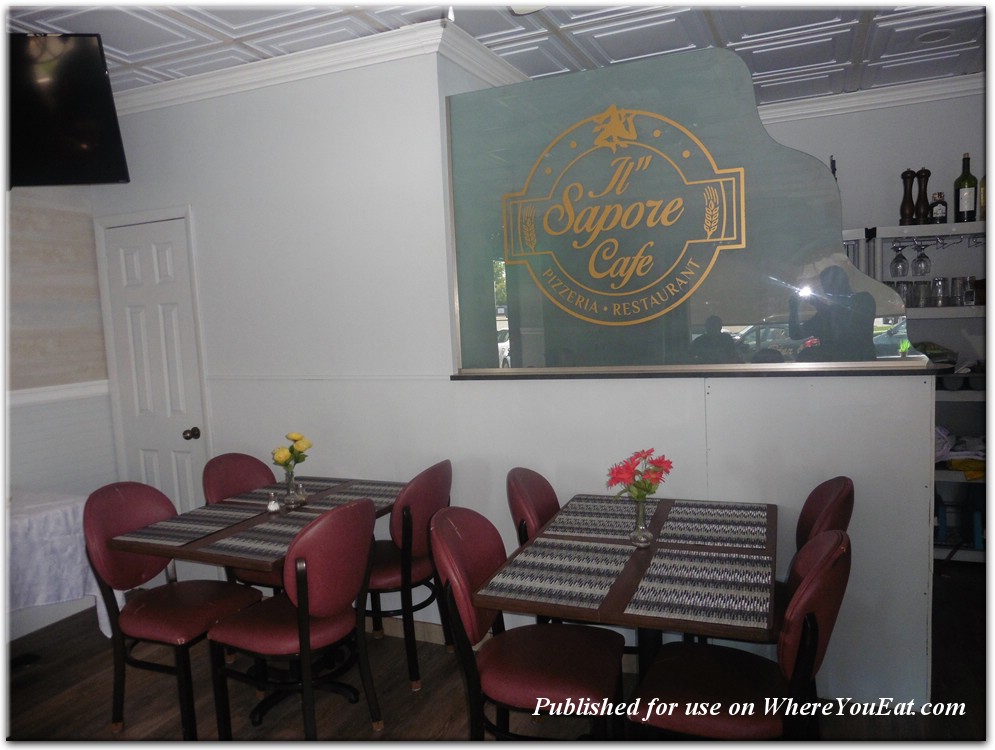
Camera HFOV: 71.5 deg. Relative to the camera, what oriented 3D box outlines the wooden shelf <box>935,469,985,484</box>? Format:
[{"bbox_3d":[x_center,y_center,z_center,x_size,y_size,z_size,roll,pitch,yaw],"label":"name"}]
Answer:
[{"bbox_3d":[2.506,0.508,3.736,0.900,0.058,0.380,0,6,23],"label":"wooden shelf"}]

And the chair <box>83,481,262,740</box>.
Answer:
[{"bbox_3d":[-1.209,0.869,2.630,0.571,0.896,0.430,-1,6,18],"label":"chair"}]

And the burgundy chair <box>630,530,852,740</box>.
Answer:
[{"bbox_3d":[0.673,0.852,1.934,0.571,0.896,0.430,0,6,26],"label":"burgundy chair"}]

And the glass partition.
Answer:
[{"bbox_3d":[0.610,-0.596,2.622,1.718,1.165,0.030,0,6,23],"label":"glass partition"}]

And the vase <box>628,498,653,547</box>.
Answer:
[{"bbox_3d":[0.449,0.456,2.162,0.074,0.150,0.074,0,6,23],"label":"vase"}]

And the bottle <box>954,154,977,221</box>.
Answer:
[{"bbox_3d":[2.398,-0.955,3.537,0.103,0.349,0.103,0,6,23],"label":"bottle"}]

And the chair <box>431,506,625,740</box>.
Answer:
[{"bbox_3d":[0.115,0.860,2.113,0.571,0.896,0.430,-1,6,15],"label":"chair"}]

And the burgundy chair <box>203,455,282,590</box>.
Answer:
[{"bbox_3d":[-0.975,0.813,3.102,0.571,0.896,0.430,0,6,23],"label":"burgundy chair"}]

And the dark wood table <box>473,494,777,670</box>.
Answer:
[{"bbox_3d":[0.492,0.904,2.210,0.745,0.755,1.031,0,6,21],"label":"dark wood table"}]

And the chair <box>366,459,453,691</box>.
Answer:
[{"bbox_3d":[-0.467,0.803,2.969,0.571,0.896,0.430,0,6,25],"label":"chair"}]

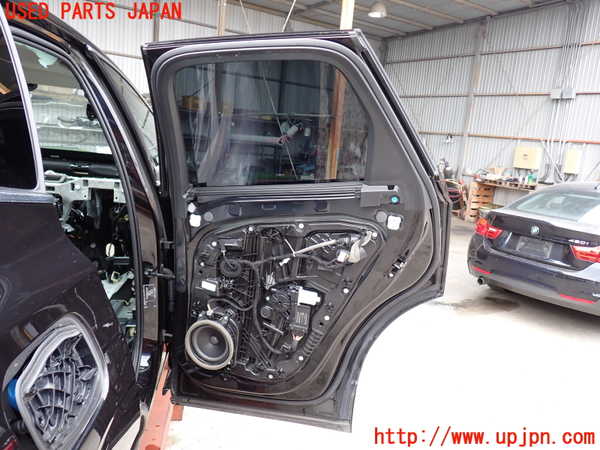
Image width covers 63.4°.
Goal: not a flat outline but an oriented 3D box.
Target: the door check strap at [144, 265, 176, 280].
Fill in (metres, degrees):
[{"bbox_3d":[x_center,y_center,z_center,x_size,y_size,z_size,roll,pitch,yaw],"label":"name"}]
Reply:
[{"bbox_3d":[-0.472,0.162,1.645,0.112,0.040,0.036,7,14,14],"label":"door check strap"}]

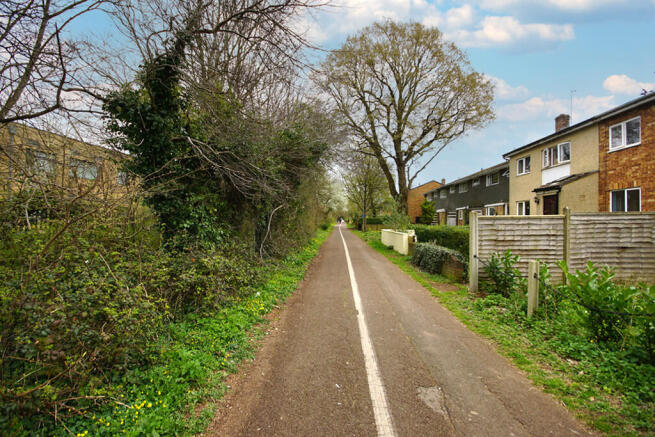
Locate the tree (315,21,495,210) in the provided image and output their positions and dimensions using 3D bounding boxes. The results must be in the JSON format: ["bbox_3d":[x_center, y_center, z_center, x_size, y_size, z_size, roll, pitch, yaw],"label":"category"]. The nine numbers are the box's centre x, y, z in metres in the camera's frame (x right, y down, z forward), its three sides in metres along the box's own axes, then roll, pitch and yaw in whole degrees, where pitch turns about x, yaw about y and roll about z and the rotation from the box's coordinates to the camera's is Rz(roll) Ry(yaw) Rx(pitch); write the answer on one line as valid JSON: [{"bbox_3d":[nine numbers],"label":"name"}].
[{"bbox_3d":[6.900,-8.300,26.000,16.300,19.800,15.800,0,0,0],"label":"tree"}]

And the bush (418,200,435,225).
[{"bbox_3d":[10.600,-0.100,29.200,1.750,3.400,1.750,0,0,0],"label":"bush"}]

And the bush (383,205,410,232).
[{"bbox_3d":[4.200,0.420,16.700,1.750,2.300,1.700,0,0,0],"label":"bush"}]

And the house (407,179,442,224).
[{"bbox_3d":[16.600,-1.900,45.500,8.600,7.000,8.500,0,0,6],"label":"house"}]

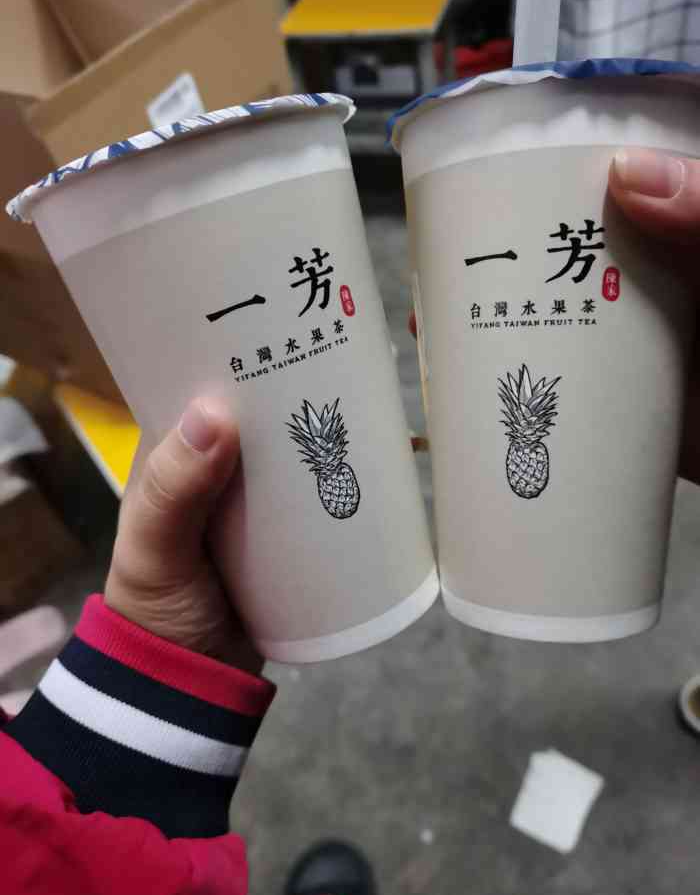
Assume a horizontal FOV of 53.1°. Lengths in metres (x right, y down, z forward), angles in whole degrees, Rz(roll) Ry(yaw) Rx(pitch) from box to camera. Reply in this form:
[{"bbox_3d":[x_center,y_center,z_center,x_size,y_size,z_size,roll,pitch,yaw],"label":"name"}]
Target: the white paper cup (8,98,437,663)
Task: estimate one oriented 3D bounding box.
[{"bbox_3d":[-0.022,-0.013,0.201,0.091,0.135,0.091,-17,15,5],"label":"white paper cup"}]

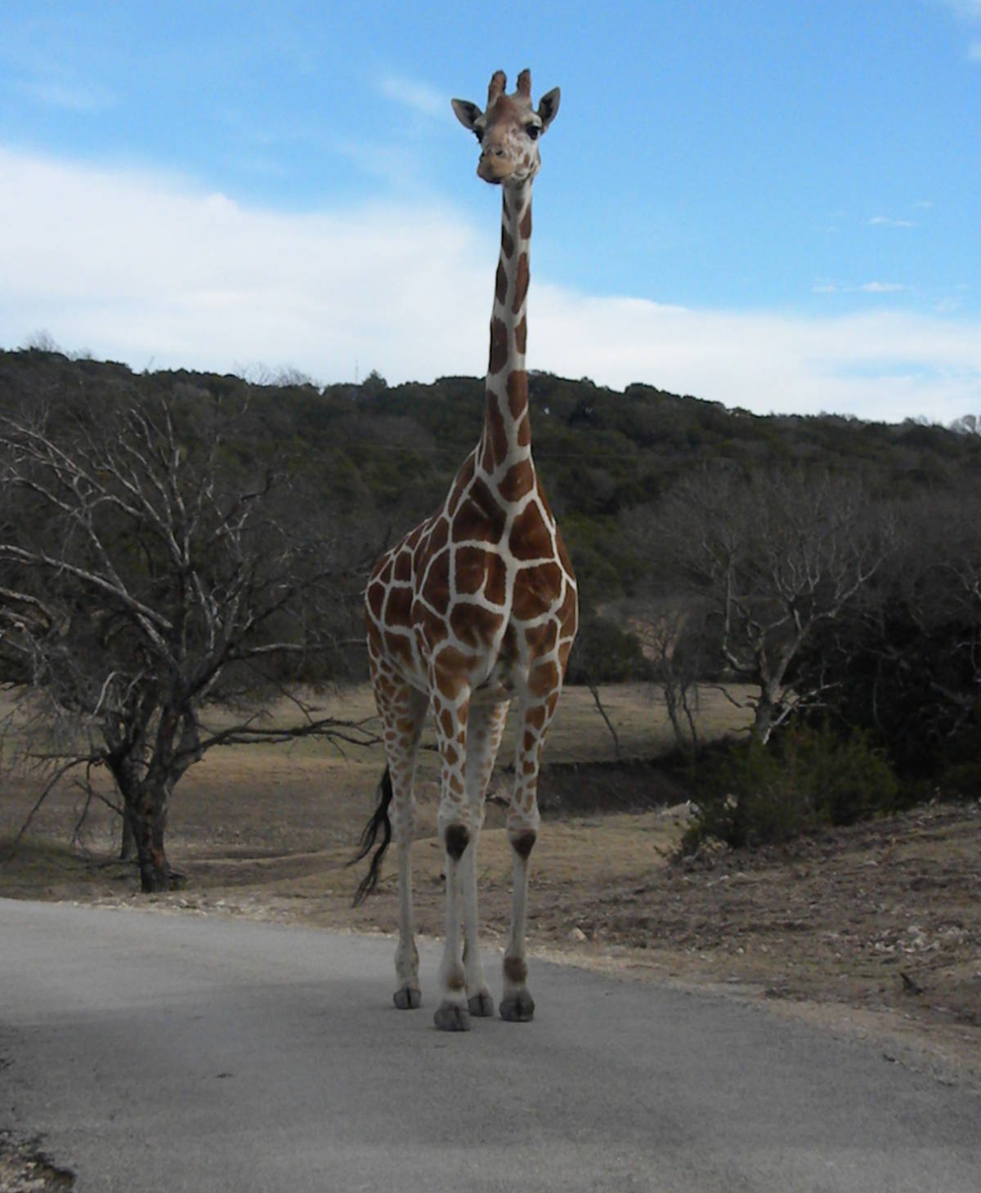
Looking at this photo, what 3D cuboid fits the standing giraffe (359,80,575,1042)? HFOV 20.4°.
[{"bbox_3d":[-0.070,-0.200,12.800,0.800,4.350,2.150,0,-1,-14],"label":"standing giraffe"}]

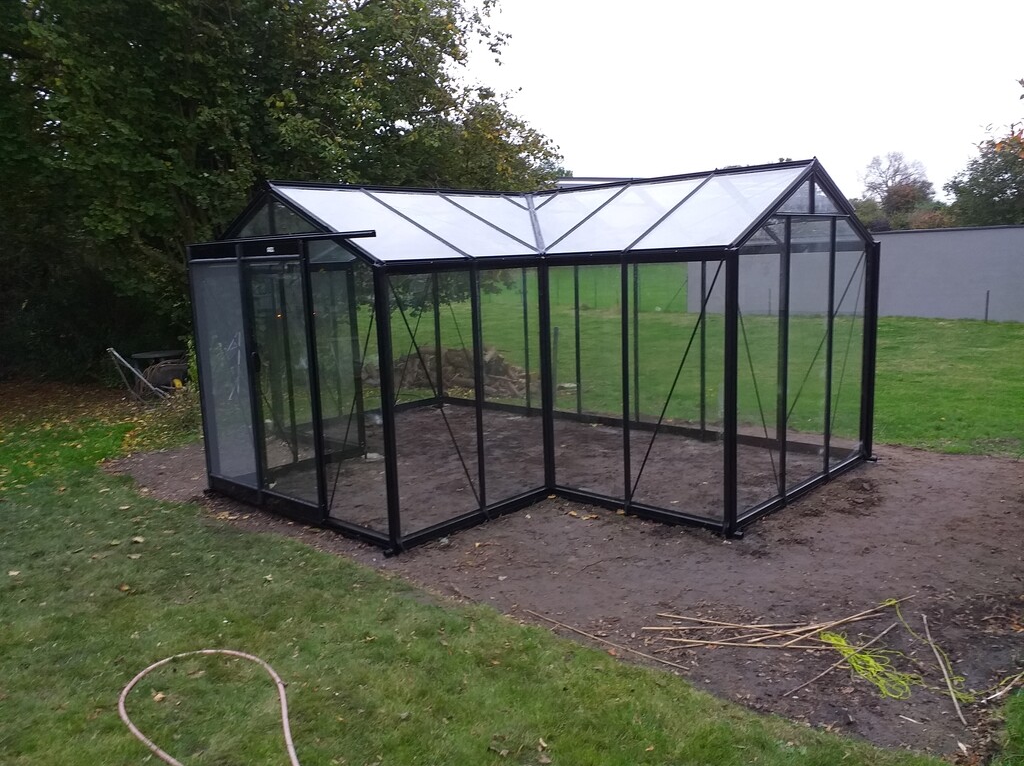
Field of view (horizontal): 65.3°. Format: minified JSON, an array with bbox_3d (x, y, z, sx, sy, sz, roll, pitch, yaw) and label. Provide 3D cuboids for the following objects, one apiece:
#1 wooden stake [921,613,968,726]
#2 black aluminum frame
[{"bbox_3d":[1.775,1.157,3.300,0.030,0.023,0.944,1,9,19],"label":"wooden stake"},{"bbox_3d":[-0.327,-0.459,6.908,5.324,2.342,3.920,6,11,43],"label":"black aluminum frame"}]

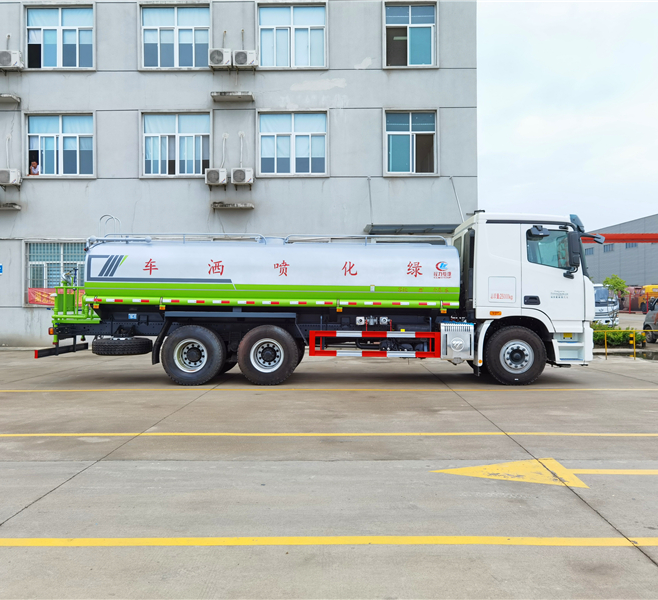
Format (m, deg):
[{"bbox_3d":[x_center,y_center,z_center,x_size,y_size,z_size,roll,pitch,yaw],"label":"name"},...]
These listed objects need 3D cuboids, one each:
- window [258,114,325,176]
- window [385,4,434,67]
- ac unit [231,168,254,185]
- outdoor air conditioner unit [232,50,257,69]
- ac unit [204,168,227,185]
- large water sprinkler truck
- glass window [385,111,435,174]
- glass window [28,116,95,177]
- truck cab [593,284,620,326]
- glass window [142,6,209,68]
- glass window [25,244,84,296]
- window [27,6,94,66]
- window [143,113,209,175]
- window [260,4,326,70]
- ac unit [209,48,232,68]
[{"bbox_3d":[-1.190,-5.150,20.652,2.219,2.060,0.130,0,0,2],"label":"window"},{"bbox_3d":[2.676,-8.671,20.524,1.636,2.026,0.130,0,0,2],"label":"window"},{"bbox_3d":[-2.780,-3.989,20.257,0.726,0.514,0.290,0,0,2],"label":"ac unit"},{"bbox_3d":[-2.610,-7.512,19.450,0.770,0.530,0.290,0,0,0],"label":"outdoor air conditioner unit"},{"bbox_3d":[-3.628,-3.994,20.285,0.731,0.515,0.290,0,0,2],"label":"ac unit"},{"bbox_3d":[-0.150,-0.055,12.500,10.250,3.170,2.600,0,0,0],"label":"large water sprinkler truck"},{"bbox_3d":[2.604,-5.010,19.850,1.610,2.040,0.150,0,0,0],"label":"glass window"},{"bbox_3d":[-8.525,-4.915,19.850,2.100,1.970,0.150,0,0,0],"label":"glass window"},{"bbox_3d":[13.639,0.289,31.844,1.850,2.100,1.750,0,0,7],"label":"truck cab"},{"bbox_3d":[-4.875,-8.342,19.850,2.180,1.960,0.150,0,0,0],"label":"glass window"},{"bbox_3d":[-8.509,-0.843,19.850,2.230,1.970,0.150,0,0,0],"label":"glass window"},{"bbox_3d":[-8.549,-8.350,19.850,2.120,1.970,0.150,0,0,0],"label":"window"},{"bbox_3d":[-5.060,-5.175,20.779,2.250,2.087,0.130,0,0,2],"label":"window"},{"bbox_3d":[-1.161,-8.374,19.850,2.130,1.990,0.150,0,0,0],"label":"window"},{"bbox_3d":[-3.508,-7.817,20.281,0.757,0.552,0.290,0,0,2],"label":"ac unit"}]

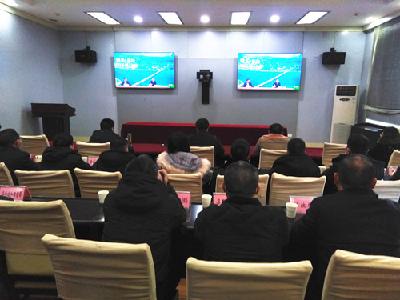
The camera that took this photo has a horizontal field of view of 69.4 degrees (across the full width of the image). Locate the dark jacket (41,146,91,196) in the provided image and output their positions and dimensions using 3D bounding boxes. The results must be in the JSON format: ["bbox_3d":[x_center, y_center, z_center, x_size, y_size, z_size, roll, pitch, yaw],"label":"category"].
[{"bbox_3d":[-1.248,0.257,2.780,0.480,0.600,0.400,2,10,4],"label":"dark jacket"}]

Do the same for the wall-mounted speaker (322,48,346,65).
[{"bbox_3d":[3.463,-2.332,7.401,0.540,0.320,0.320,2,11,4],"label":"wall-mounted speaker"}]

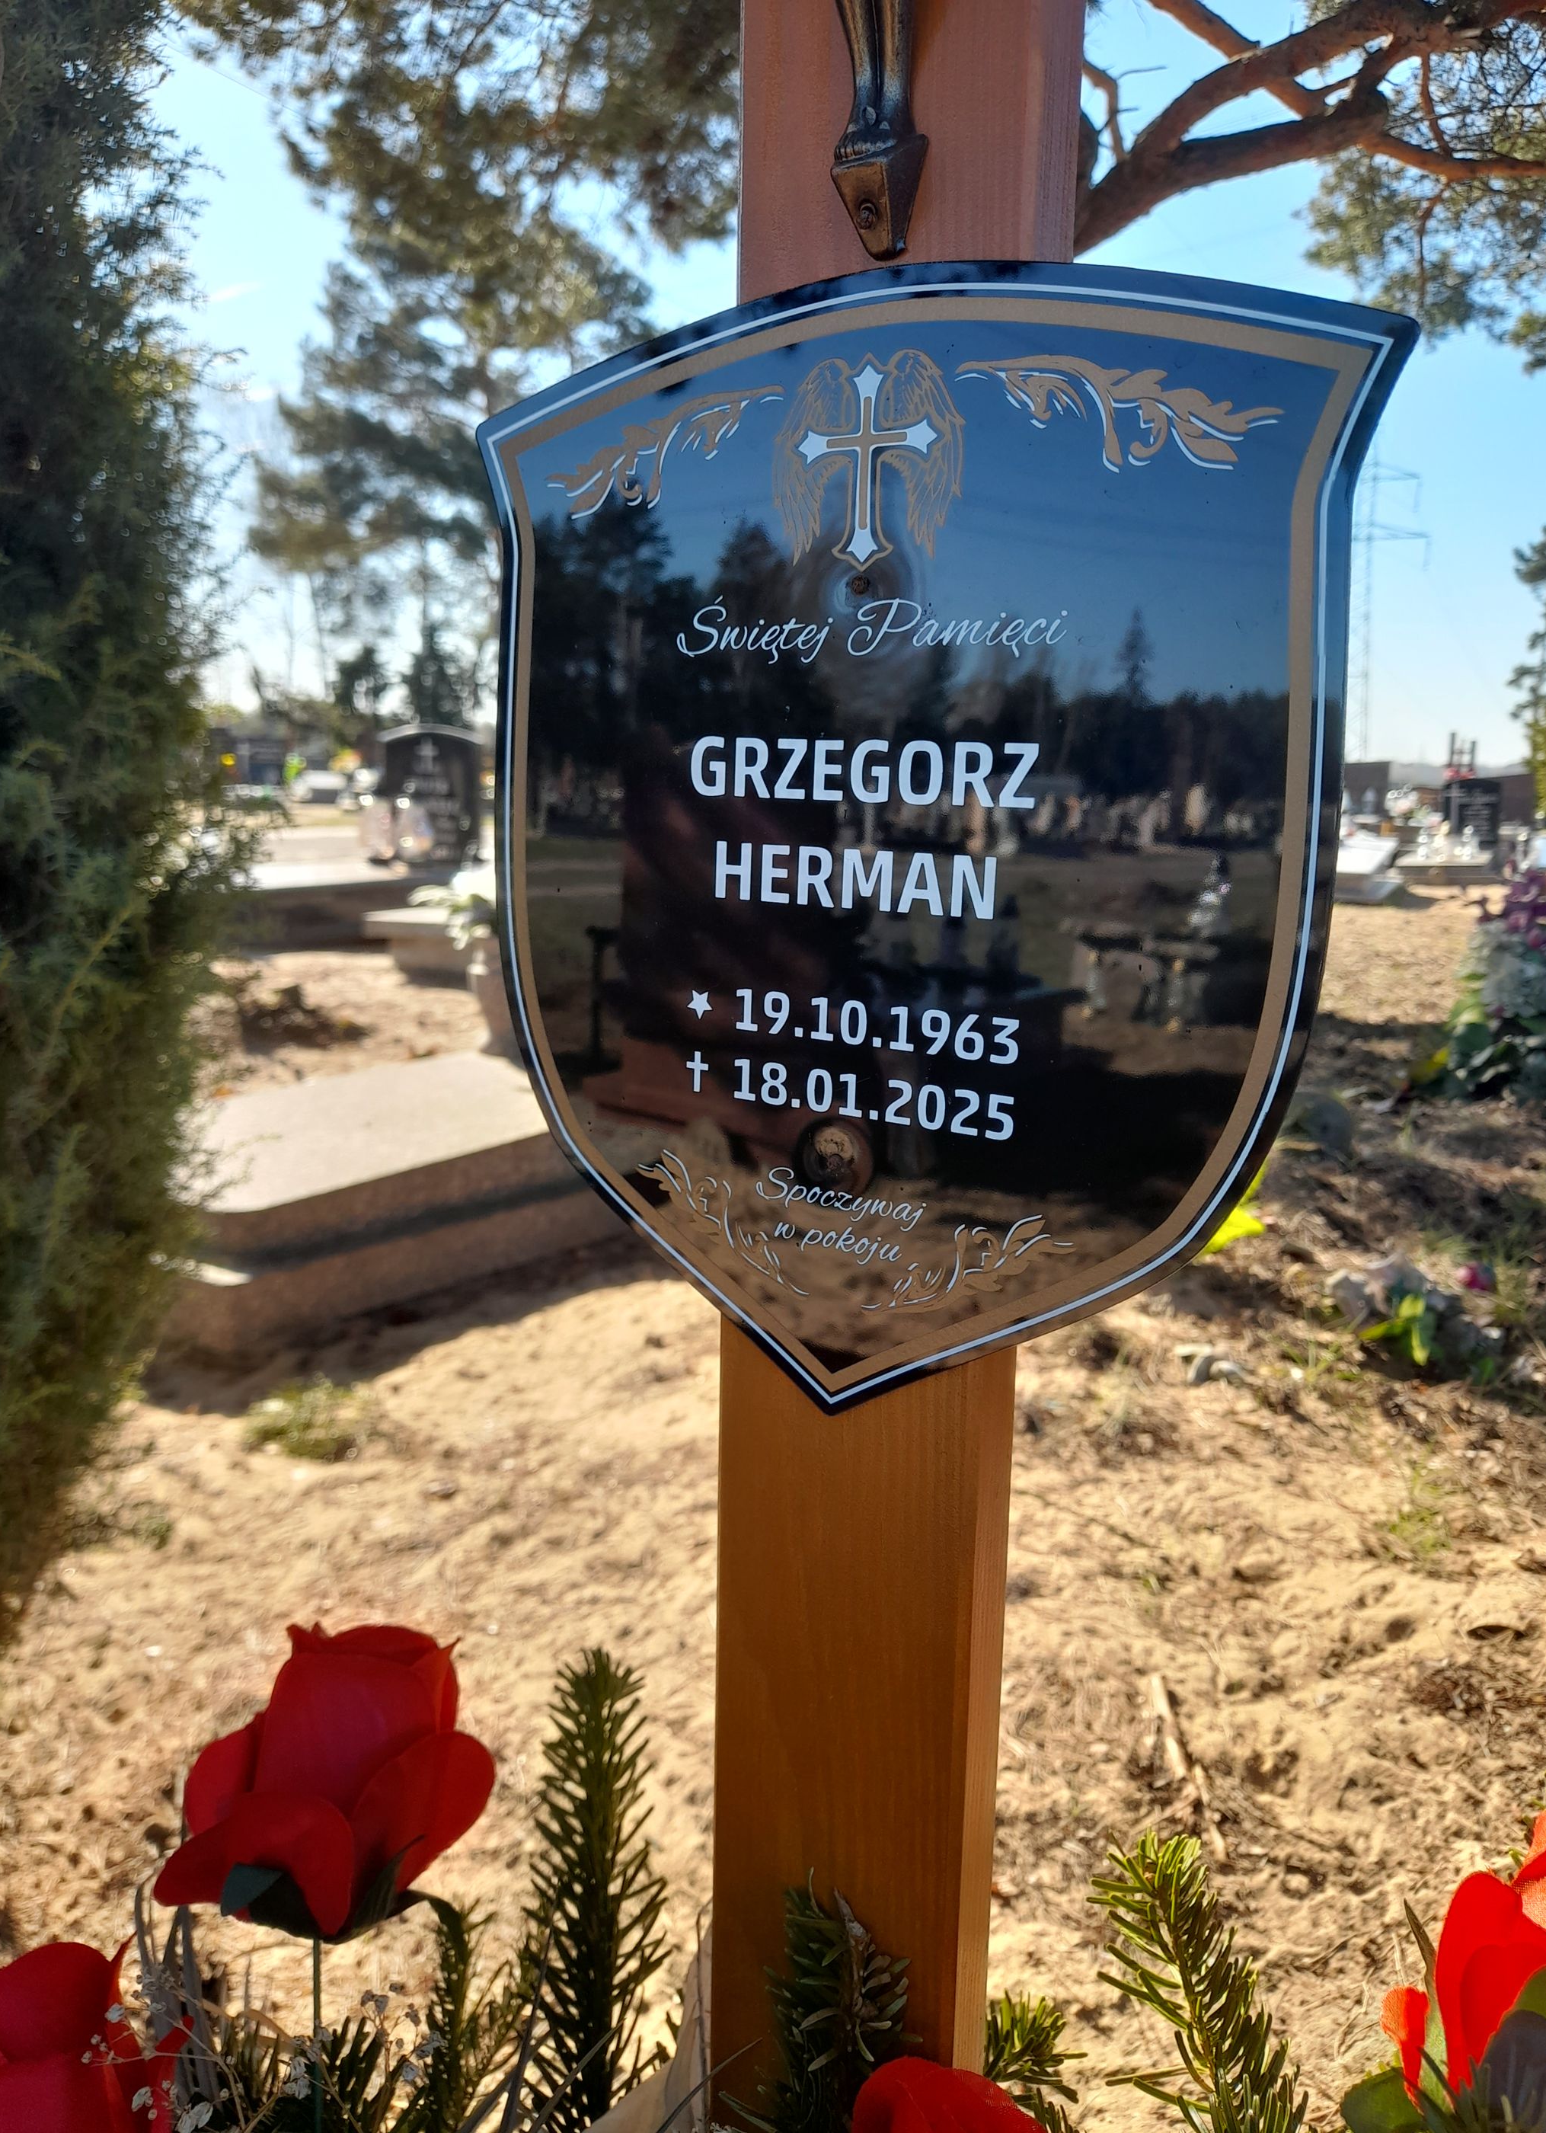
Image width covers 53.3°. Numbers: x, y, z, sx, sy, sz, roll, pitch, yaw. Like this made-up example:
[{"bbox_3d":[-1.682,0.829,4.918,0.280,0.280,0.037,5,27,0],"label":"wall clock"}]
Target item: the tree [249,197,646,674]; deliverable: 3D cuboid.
[{"bbox_3d":[-4.538,-7.183,21.020,6.200,8.600,6.000,-1,11,0],"label":"tree"}]

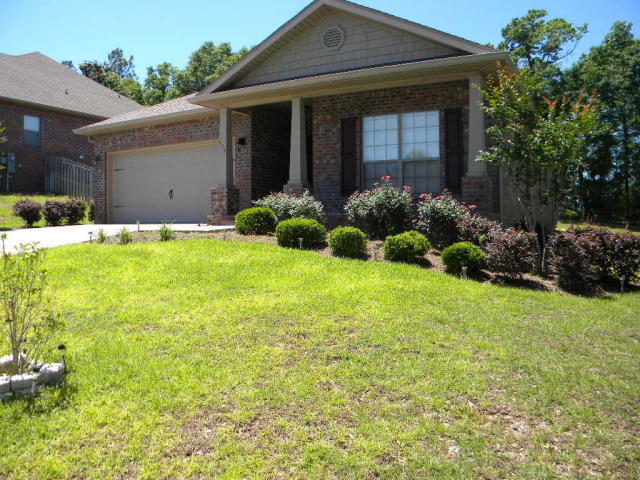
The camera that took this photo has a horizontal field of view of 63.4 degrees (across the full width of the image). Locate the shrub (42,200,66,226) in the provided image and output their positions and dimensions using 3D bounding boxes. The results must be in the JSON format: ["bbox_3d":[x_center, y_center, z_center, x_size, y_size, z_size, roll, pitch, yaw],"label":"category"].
[{"bbox_3d":[-7.539,-0.752,14.700,0.700,0.750,0.700,0,2,0],"label":"shrub"}]

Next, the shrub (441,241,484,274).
[{"bbox_3d":[1.990,0.244,7.230,0.602,0.475,0.600,0,2,0],"label":"shrub"}]

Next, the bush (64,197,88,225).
[{"bbox_3d":[-7.149,-0.857,15.200,0.720,0.820,0.700,0,2,0],"label":"bush"}]

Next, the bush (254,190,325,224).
[{"bbox_3d":[-0.552,-0.552,9.680,1.319,0.748,1.100,0,2,0],"label":"bush"}]

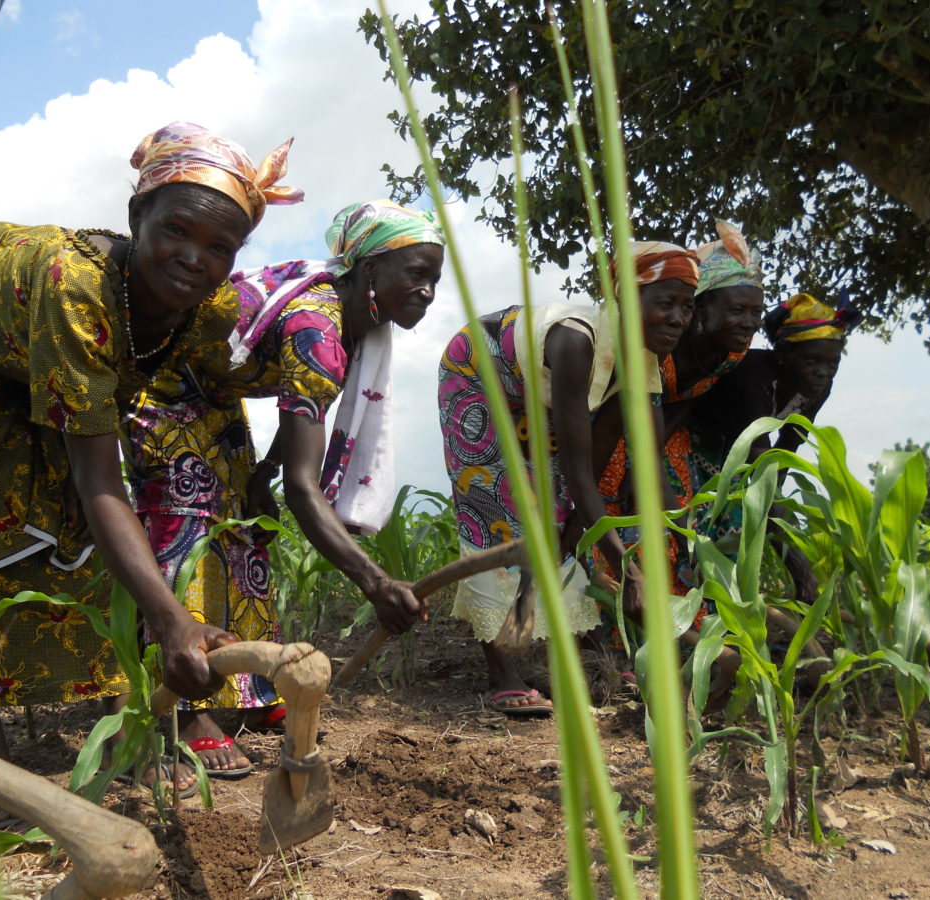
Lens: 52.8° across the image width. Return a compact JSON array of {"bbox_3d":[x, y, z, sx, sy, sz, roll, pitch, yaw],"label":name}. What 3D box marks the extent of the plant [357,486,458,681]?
[{"bbox_3d":[-0.198,0.457,3.200,0.360,0.660,0.360,0,-6,0],"label":"plant"}]

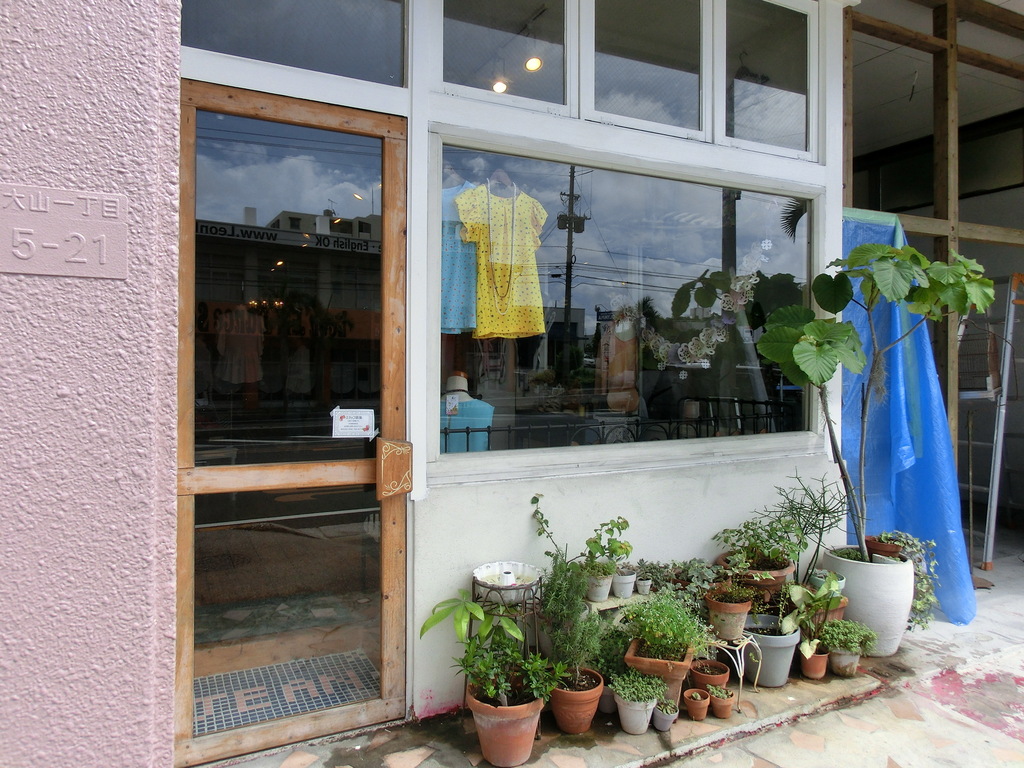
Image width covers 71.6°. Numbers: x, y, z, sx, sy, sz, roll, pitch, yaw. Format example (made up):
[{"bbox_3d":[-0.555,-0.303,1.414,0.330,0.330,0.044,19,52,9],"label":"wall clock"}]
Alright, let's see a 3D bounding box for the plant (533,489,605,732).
[{"bbox_3d":[0.211,0.836,2.600,0.256,0.829,0.219,0,0,0],"label":"plant"}]

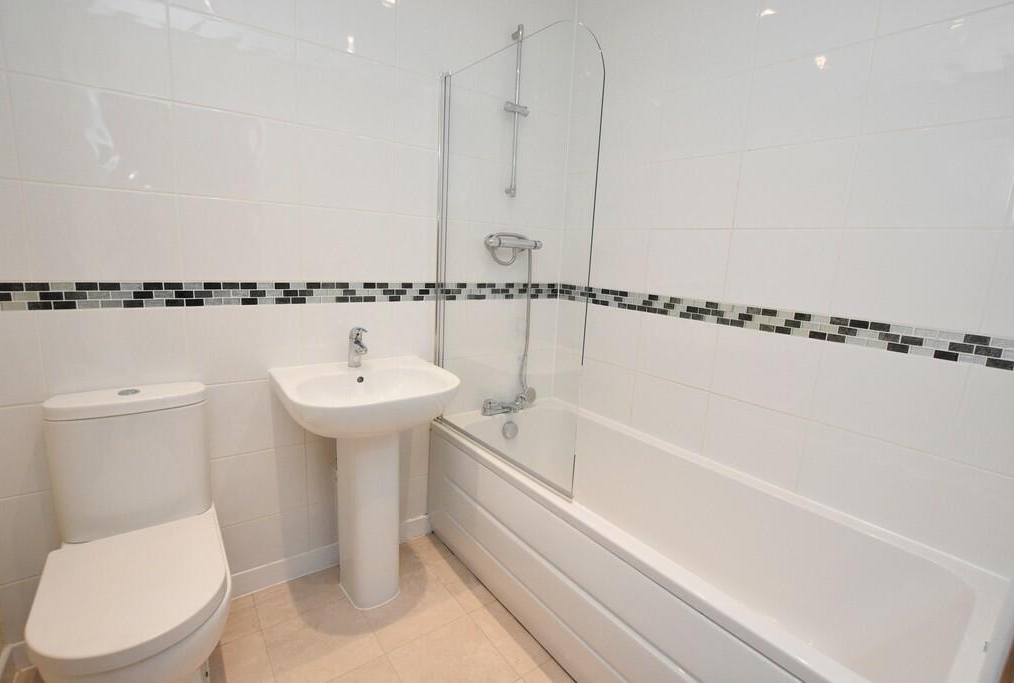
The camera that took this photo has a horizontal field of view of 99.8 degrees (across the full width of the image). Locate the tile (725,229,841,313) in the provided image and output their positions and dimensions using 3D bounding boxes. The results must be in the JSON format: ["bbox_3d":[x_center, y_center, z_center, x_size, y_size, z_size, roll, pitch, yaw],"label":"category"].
[{"bbox_3d":[0.874,-0.230,1.384,0.010,0.250,0.330,-5,13,-36],"label":"tile"}]

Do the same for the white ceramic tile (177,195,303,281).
[{"bbox_3d":[-0.851,-0.325,1.387,0.325,0.255,0.010,-4,11,-33],"label":"white ceramic tile"}]

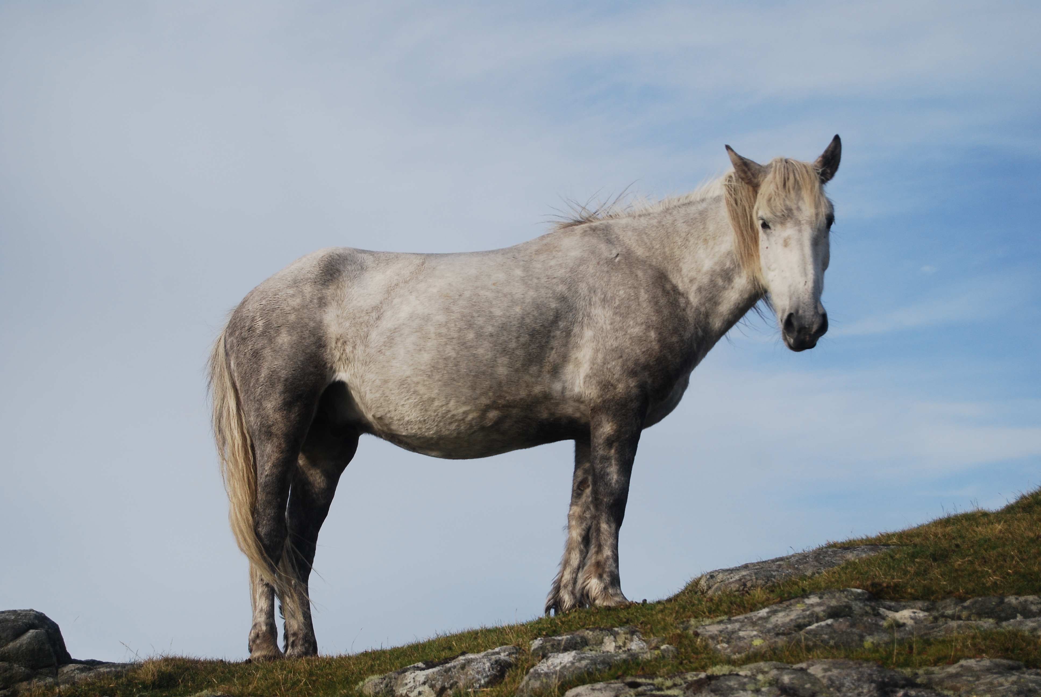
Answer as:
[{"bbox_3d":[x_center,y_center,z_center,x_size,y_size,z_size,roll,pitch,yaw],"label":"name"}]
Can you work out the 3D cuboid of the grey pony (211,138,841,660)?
[{"bbox_3d":[0.015,0.165,7.550,1.960,1.620,0.620,-3,-8,5],"label":"grey pony"}]

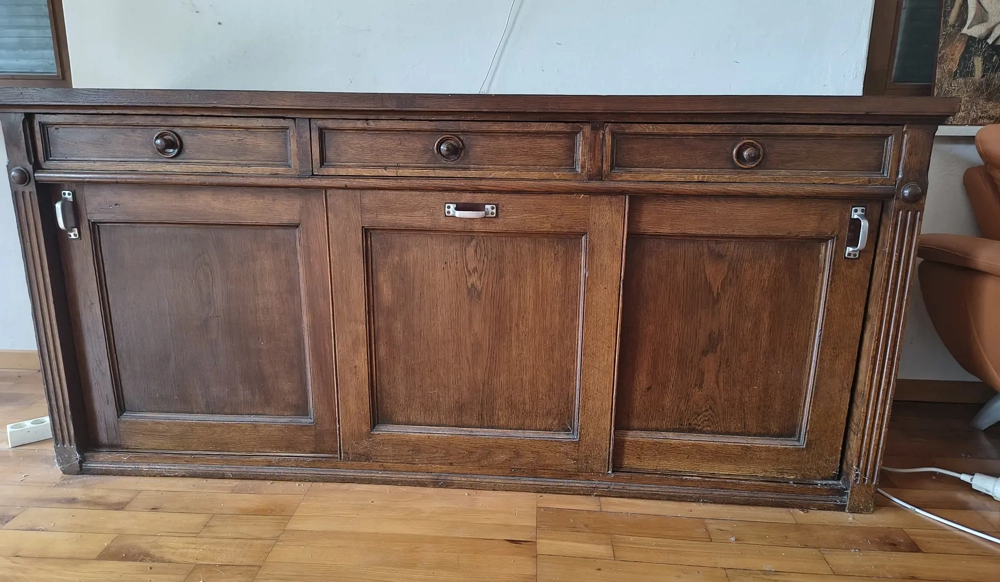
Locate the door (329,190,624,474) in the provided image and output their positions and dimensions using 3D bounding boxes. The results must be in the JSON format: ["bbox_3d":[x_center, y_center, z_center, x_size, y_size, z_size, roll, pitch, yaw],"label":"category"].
[{"bbox_3d":[-0.057,0.101,1.605,0.654,0.666,0.030,2,15,4],"label":"door"}]

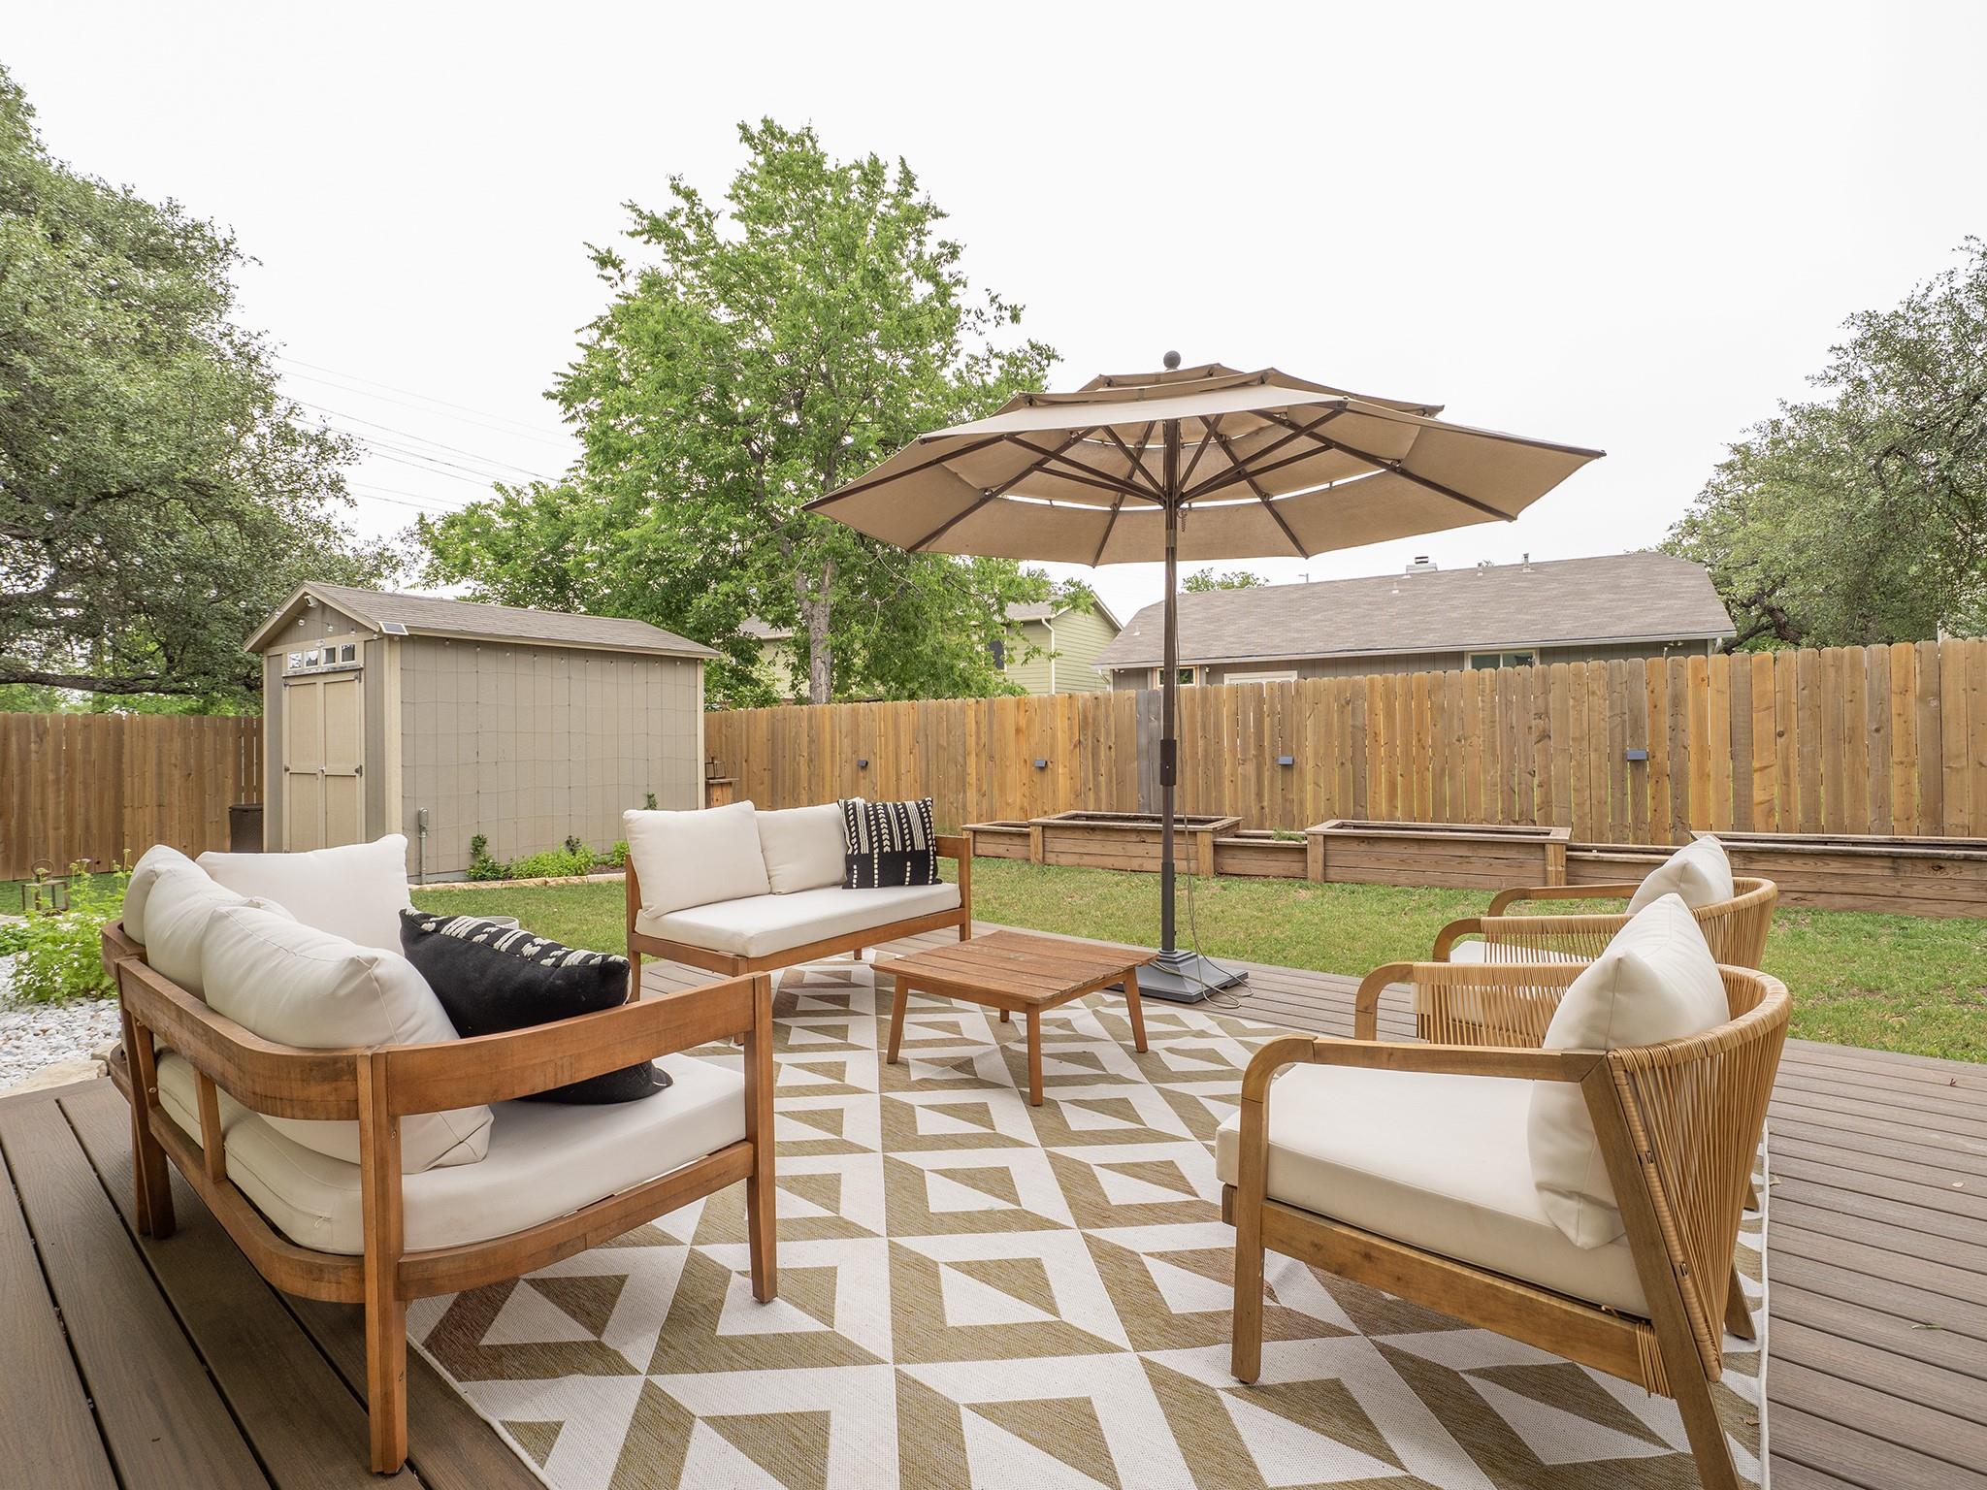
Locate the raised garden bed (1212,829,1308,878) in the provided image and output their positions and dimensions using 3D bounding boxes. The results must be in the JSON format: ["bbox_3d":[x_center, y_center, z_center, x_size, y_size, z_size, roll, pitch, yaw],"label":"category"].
[{"bbox_3d":[2.599,1.021,8.520,0.864,0.325,0.720,-1,-1,34],"label":"raised garden bed"}]

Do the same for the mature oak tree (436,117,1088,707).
[{"bbox_3d":[-4.489,-4.915,16.574,11.600,12.750,10.500,-1,-1,0],"label":"mature oak tree"}]

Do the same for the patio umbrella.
[{"bbox_3d":[0.807,-0.363,4.187,3.300,2.880,3.300,-1,-1,0],"label":"patio umbrella"}]

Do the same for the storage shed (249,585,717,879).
[{"bbox_3d":[-6.085,-0.129,11.268,3.200,3.050,3.950,-1,-1,33],"label":"storage shed"}]

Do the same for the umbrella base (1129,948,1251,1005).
[{"bbox_3d":[0.787,1.017,4.166,0.530,0.125,0.530,-2,-1,39],"label":"umbrella base"}]

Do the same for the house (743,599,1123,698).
[{"bbox_3d":[-1.584,-1.776,33.506,11.200,7.000,8.500,-1,-1,26],"label":"house"}]

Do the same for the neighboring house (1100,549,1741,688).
[{"bbox_3d":[7.929,-1.014,17.839,9.500,4.650,7.600,-1,-1,29],"label":"neighboring house"}]

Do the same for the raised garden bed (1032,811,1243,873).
[{"bbox_3d":[1.443,0.996,9.349,2.007,0.455,0.900,-1,-1,34],"label":"raised garden bed"}]

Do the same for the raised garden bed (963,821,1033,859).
[{"bbox_3d":[0.255,1.060,10.102,0.883,0.325,0.720,-1,-1,34],"label":"raised garden bed"}]

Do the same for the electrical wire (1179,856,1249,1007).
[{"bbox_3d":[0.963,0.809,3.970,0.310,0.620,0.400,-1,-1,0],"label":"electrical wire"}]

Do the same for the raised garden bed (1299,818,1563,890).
[{"bbox_3d":[3.752,0.940,7.791,1.933,0.455,0.900,-1,-1,34],"label":"raised garden bed"}]

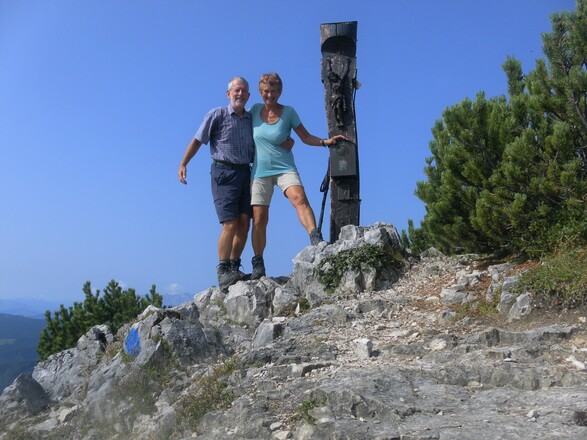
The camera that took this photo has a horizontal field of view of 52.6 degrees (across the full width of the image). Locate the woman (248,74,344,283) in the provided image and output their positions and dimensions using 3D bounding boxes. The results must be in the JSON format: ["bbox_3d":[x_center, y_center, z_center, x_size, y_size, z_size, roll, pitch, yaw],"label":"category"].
[{"bbox_3d":[0.029,-0.382,4.863,0.779,1.683,0.420,0,-7,0],"label":"woman"}]

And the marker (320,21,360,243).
[{"bbox_3d":[0.401,-0.745,5.008,0.300,1.936,0.260,-2,-7,6],"label":"marker"}]

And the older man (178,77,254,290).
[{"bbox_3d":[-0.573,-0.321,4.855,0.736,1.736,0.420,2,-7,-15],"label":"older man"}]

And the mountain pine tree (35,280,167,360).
[{"bbox_3d":[-1.988,1.088,6.113,1.319,0.904,1.200,0,-7,0],"label":"mountain pine tree"}]

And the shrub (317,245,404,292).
[{"bbox_3d":[0.511,0.366,4.489,0.658,0.332,0.380,0,-7,0],"label":"shrub"}]

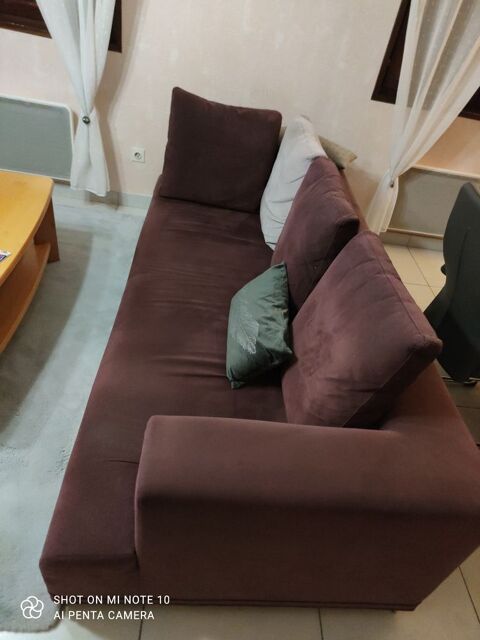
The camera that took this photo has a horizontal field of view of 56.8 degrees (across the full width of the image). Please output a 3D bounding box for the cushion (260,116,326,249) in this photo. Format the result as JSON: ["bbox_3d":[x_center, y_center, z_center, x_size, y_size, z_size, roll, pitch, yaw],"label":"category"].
[{"bbox_3d":[0.241,-0.577,1.984,0.170,0.480,0.490,20,36,-16],"label":"cushion"}]

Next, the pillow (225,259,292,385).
[{"bbox_3d":[0.067,-0.008,1.499,0.135,0.270,0.460,43,27,-29],"label":"pillow"}]

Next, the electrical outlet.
[{"bbox_3d":[-0.585,-0.942,2.545,0.081,0.081,0.020,6,39,-5],"label":"electrical outlet"}]

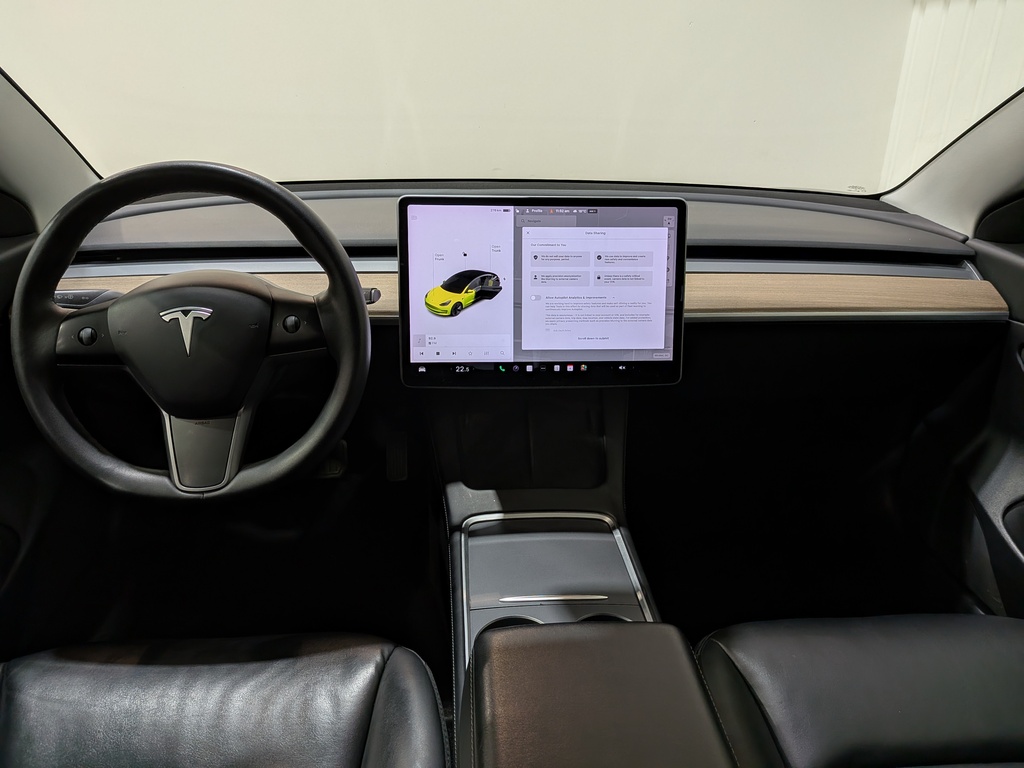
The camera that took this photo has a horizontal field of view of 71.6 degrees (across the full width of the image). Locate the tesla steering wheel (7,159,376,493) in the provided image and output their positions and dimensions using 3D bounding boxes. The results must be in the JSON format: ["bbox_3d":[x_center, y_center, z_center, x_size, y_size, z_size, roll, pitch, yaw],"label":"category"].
[{"bbox_3d":[-0.337,-0.056,0.780,0.368,0.360,0.105,-1,3,-5],"label":"tesla steering wheel"}]

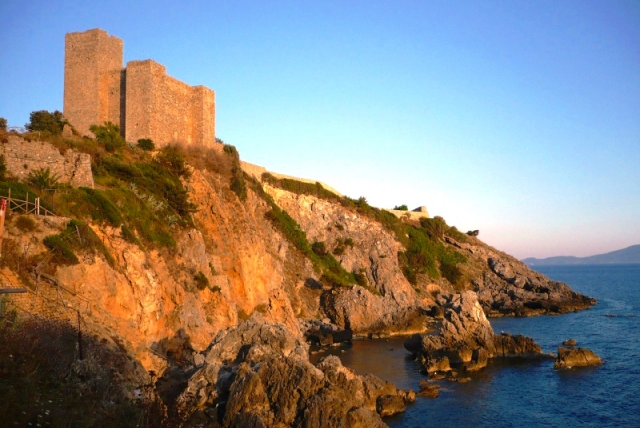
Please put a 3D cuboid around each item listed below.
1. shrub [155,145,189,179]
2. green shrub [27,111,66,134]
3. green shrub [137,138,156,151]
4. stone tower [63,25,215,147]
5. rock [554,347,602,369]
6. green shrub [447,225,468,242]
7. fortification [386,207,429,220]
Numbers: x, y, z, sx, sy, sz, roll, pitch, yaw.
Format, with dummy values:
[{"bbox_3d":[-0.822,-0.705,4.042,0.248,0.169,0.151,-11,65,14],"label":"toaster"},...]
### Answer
[{"bbox_3d":[-22.410,-8.030,99.000,5.200,4.940,4.420,-1,-5,0],"label":"shrub"},{"bbox_3d":[-43.960,-14.710,104.000,6.430,3.860,4.820,-1,-5,0],"label":"green shrub"},{"bbox_3d":[-28.420,-11.380,106.000,3.280,1.970,2.780,-1,-5,0],"label":"green shrub"},{"bbox_3d":[-33.940,-21.320,123.690,19.780,23.060,19.100,-3,-5,25],"label":"stone tower"},{"bbox_3d":[29.700,16.390,74.360,5.520,2.230,3.800,-1,-5,0],"label":"rock"},{"bbox_3d":[34.000,4.820,160.000,5.440,4.230,4.620,-1,-5,0],"label":"green shrub"},{"bbox_3d":[21.200,-0.120,155.000,10.540,3.350,6.000,0,-5,-12],"label":"fortification"}]

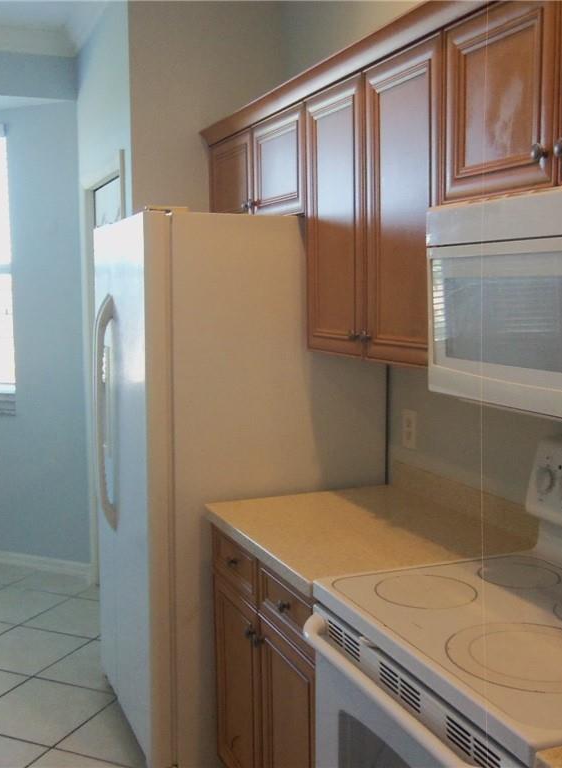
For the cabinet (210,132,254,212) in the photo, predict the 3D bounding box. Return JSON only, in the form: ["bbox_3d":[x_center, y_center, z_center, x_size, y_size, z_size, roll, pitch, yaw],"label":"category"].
[{"bbox_3d":[-0.052,-0.790,3.307,0.330,0.349,0.480,-2,7,-23],"label":"cabinet"}]

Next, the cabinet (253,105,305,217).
[{"bbox_3d":[0.138,-0.736,2.867,0.330,0.344,0.475,-2,7,-23],"label":"cabinet"}]

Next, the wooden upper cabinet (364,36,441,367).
[{"bbox_3d":[0.448,-0.442,2.163,0.330,0.766,0.365,-2,7,-23],"label":"wooden upper cabinet"}]

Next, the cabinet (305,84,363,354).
[{"bbox_3d":[0.304,-0.479,2.499,0.330,0.766,0.370,-2,7,-23],"label":"cabinet"}]

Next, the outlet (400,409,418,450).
[{"bbox_3d":[0.418,0.149,2.705,0.010,0.122,0.078,-2,7,-23],"label":"outlet"}]

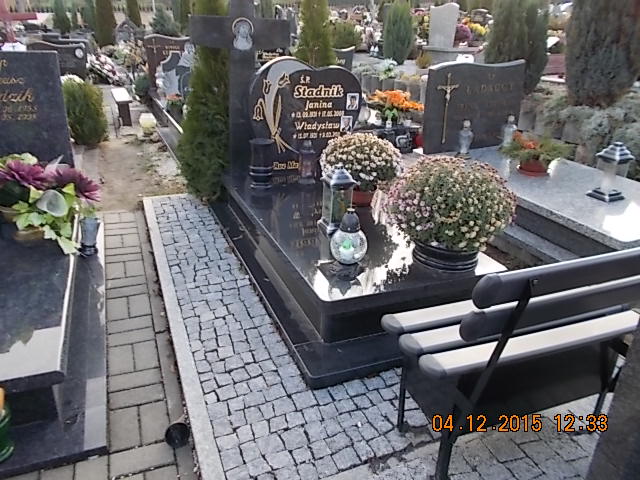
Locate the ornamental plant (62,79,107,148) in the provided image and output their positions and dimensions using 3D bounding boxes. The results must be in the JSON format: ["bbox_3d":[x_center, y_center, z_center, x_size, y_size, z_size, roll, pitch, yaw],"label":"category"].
[{"bbox_3d":[-2.495,-1.346,5.104,0.452,0.702,0.452,-7,25,-21],"label":"ornamental plant"}]

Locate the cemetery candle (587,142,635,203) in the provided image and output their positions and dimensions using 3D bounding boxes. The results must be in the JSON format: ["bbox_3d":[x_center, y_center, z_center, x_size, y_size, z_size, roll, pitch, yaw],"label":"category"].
[{"bbox_3d":[1.970,-0.467,3.242,0.170,0.379,0.170,-7,25,-21],"label":"cemetery candle"}]

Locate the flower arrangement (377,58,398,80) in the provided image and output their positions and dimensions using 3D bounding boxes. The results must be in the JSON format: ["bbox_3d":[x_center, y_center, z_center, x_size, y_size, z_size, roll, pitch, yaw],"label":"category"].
[{"bbox_3d":[0.927,-2.341,6.600,0.300,0.320,0.280,-7,25,-21],"label":"flower arrangement"}]

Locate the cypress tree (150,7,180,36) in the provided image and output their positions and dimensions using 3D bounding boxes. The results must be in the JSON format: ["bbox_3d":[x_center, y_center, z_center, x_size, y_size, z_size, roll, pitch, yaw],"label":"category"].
[{"bbox_3d":[-3.721,-4.837,11.678,0.800,1.500,0.800,-7,25,-22],"label":"cypress tree"}]

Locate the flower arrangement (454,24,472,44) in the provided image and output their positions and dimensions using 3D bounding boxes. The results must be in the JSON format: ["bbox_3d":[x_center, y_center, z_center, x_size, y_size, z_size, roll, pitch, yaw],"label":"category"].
[{"bbox_3d":[3.034,-4.361,10.200,0.400,0.420,0.400,-7,25,-21],"label":"flower arrangement"}]

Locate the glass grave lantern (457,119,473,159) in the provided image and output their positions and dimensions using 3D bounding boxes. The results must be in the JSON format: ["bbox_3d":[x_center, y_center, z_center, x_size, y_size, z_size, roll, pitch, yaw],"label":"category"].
[{"bbox_3d":[1.258,-0.881,4.167,0.135,0.320,0.135,-7,25,-22],"label":"glass grave lantern"}]

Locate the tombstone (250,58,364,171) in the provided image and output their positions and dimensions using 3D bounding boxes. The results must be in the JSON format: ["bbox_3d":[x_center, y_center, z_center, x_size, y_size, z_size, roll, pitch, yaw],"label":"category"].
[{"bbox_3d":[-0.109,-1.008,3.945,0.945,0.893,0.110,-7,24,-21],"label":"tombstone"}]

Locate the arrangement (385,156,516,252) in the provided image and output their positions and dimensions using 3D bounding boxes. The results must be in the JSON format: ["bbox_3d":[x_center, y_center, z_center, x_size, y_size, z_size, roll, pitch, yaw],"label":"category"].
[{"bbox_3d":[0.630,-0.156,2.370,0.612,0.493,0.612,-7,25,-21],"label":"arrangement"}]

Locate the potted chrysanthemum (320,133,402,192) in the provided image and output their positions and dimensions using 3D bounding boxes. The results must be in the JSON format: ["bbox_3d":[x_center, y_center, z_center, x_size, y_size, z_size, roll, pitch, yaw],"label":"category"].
[{"bbox_3d":[0.266,-0.470,3.131,0.518,0.445,0.518,3,23,-1],"label":"potted chrysanthemum"}]

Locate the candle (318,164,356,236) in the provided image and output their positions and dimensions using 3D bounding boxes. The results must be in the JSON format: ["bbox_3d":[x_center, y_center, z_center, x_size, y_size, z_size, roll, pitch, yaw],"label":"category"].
[{"bbox_3d":[0.108,-0.236,2.691,0.166,0.386,0.166,-7,25,-21],"label":"candle"}]

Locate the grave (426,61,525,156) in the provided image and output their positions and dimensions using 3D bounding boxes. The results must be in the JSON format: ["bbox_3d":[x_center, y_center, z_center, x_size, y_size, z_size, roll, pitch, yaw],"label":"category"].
[{"bbox_3d":[1.393,-1.213,4.357,1.030,0.760,0.100,-7,25,-19],"label":"grave"}]

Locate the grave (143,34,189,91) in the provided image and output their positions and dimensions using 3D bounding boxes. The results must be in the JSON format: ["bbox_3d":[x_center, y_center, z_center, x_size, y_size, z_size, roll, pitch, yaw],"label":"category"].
[{"bbox_3d":[-2.166,-2.691,7.393,0.980,0.770,0.140,-7,25,-22],"label":"grave"}]

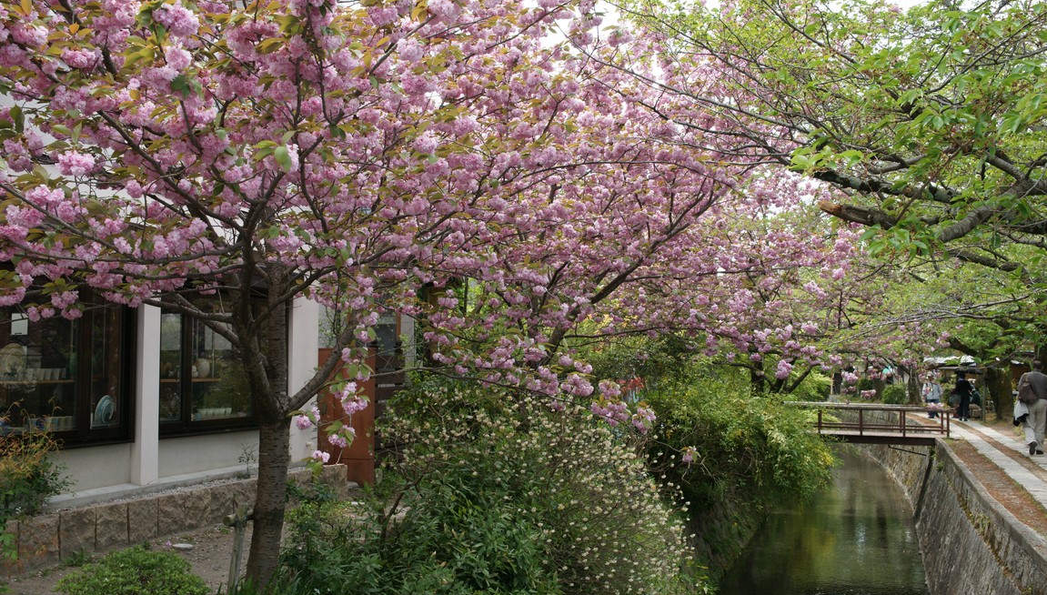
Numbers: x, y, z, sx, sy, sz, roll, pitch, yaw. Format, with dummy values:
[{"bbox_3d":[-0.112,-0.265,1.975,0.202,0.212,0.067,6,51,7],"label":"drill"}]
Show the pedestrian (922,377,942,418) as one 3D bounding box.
[{"bbox_3d":[14.653,3.506,36.500,0.620,1.680,0.420,-2,-5,21],"label":"pedestrian"}]

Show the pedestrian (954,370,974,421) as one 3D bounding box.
[{"bbox_3d":[14.703,3.314,34.000,0.580,1.640,0.420,-4,-6,38],"label":"pedestrian"}]

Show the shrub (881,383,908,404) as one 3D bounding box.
[{"bbox_3d":[18.592,4.935,51.000,1.200,1.120,1.150,-2,-5,22],"label":"shrub"}]

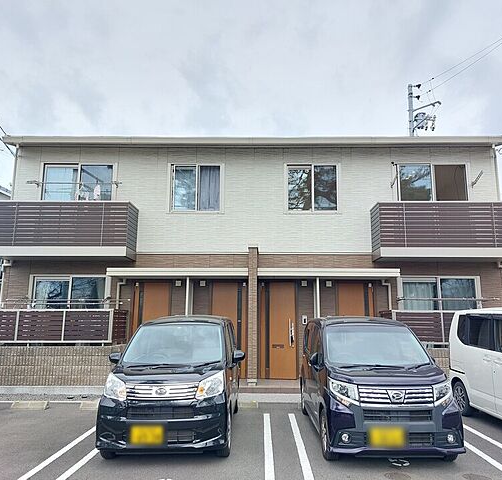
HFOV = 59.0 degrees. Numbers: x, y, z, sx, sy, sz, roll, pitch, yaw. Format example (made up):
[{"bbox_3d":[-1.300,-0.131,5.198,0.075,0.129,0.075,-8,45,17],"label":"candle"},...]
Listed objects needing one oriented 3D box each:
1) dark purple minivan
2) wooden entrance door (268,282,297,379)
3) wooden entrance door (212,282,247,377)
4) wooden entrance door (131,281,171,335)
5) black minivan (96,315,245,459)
[{"bbox_3d":[1.601,1.905,6.247,1.500,1.637,3.410,0,-10,1],"label":"dark purple minivan"},{"bbox_3d":[0.665,2.115,10.420,0.846,2.224,0.080,0,-10,1],"label":"wooden entrance door"},{"bbox_3d":[-0.509,2.112,10.437,0.846,2.216,0.080,0,-10,1],"label":"wooden entrance door"},{"bbox_3d":[-2.336,2.112,10.463,0.872,2.210,0.080,0,-10,1],"label":"wooden entrance door"},{"bbox_3d":[-0.971,1.906,6.341,1.500,1.637,3.410,0,-10,1],"label":"black minivan"}]

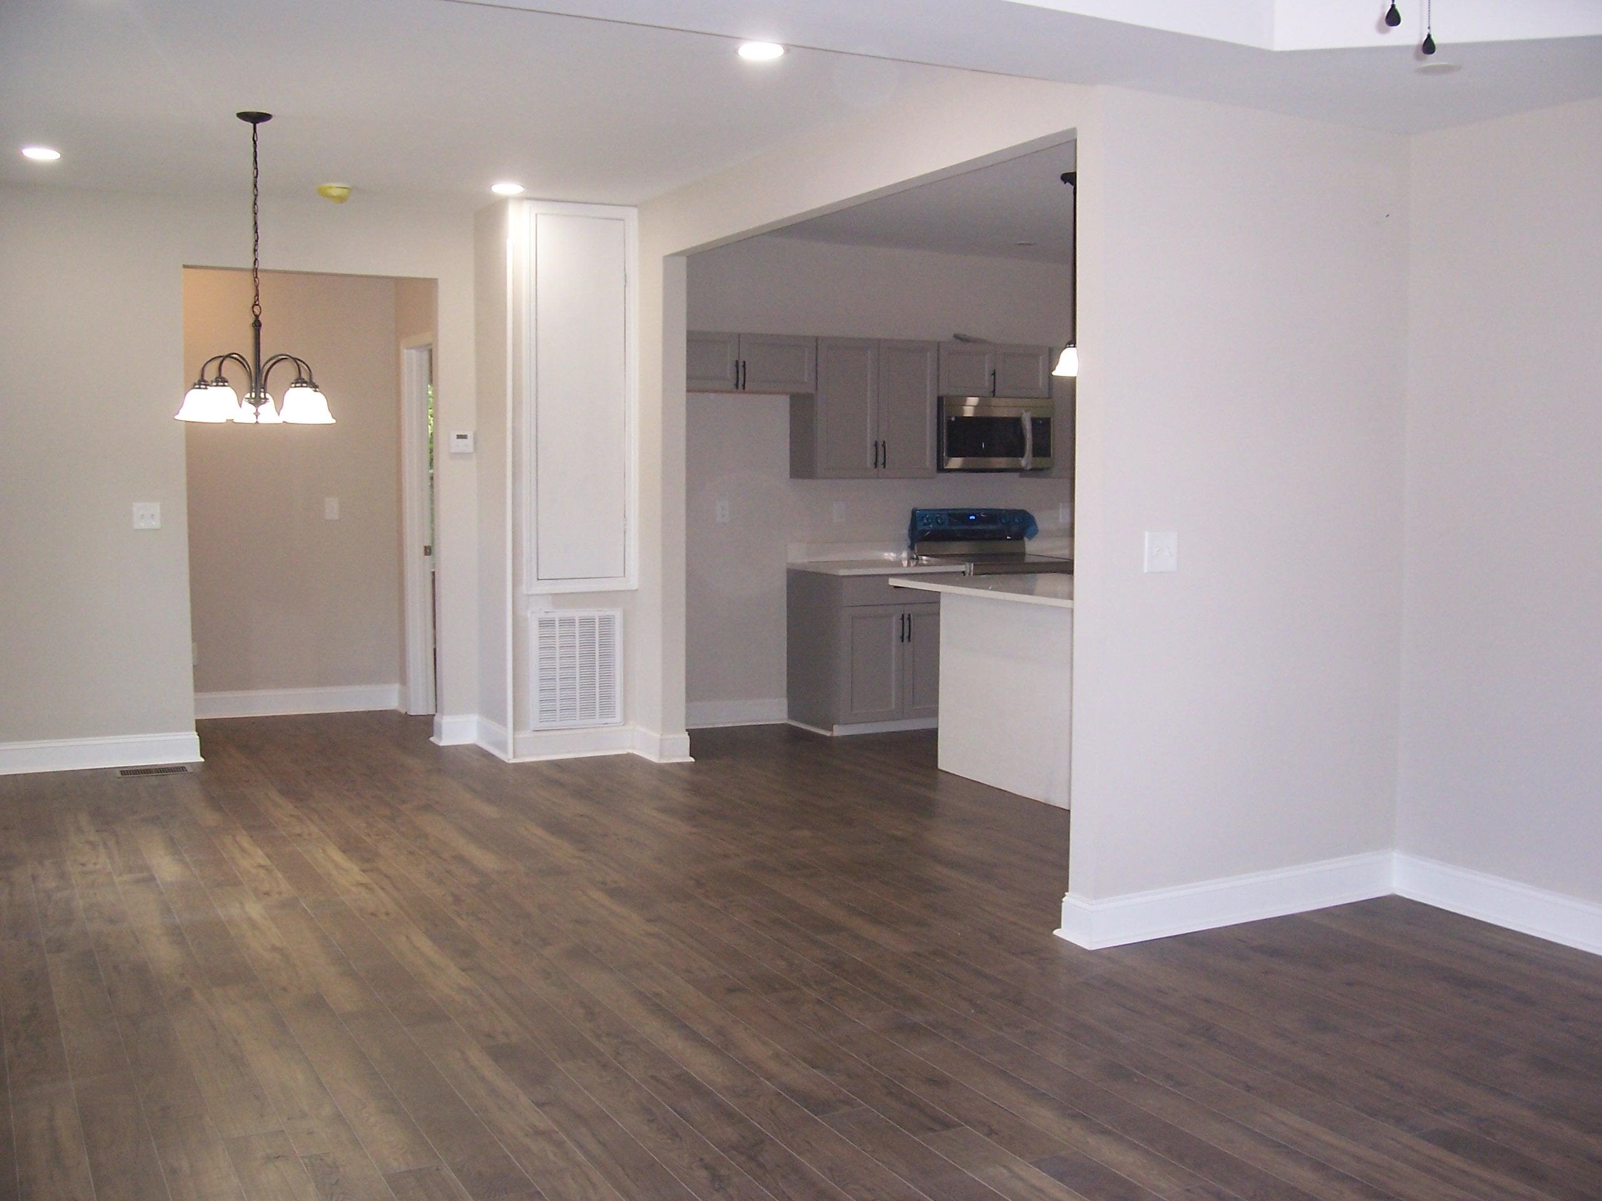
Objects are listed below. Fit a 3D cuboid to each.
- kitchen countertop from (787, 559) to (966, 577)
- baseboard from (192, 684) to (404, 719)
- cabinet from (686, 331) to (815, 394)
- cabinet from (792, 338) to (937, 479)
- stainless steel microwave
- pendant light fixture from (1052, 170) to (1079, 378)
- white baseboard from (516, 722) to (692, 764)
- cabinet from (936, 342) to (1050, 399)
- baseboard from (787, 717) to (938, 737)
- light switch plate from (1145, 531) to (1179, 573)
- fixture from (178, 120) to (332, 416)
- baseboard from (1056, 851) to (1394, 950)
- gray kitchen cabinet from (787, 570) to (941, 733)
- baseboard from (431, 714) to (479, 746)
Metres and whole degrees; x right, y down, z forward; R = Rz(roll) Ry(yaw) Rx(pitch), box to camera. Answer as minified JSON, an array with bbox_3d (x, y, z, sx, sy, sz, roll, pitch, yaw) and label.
[{"bbox_3d":[0.415,-0.181,8.733,0.802,0.035,0.644,-2,5,-27],"label":"kitchen countertop"},{"bbox_3d":[-2.943,0.594,9.171,1.177,0.144,0.030,-2,5,-25],"label":"baseboard"},{"bbox_3d":[-0.385,-1.249,8.357,0.905,0.307,0.326,-2,5,-29],"label":"cabinet"},{"bbox_3d":[0.355,-1.063,8.797,0.766,0.759,0.324,-2,5,-27],"label":"cabinet"},{"bbox_3d":[1.052,-0.950,9.126,0.757,0.415,0.399,-2,5,-29],"label":"stainless steel microwave"},{"bbox_3d":[1.211,-1.433,6.970,0.200,0.867,0.200,-2,5,-29],"label":"pendant light fixture"},{"bbox_3d":[-0.957,0.711,7.552,0.789,0.133,0.379,-2,5,-29],"label":"white baseboard"},{"bbox_3d":[1.041,-1.322,9.133,0.775,0.309,0.326,-2,5,-29],"label":"cabinet"},{"bbox_3d":[0.382,0.650,8.791,0.791,0.085,0.552,-2,5,-29],"label":"baseboard"},{"bbox_3d":[1.081,-0.145,4.716,0.123,0.123,0.012,-2,5,-28],"label":"light switch plate"},{"bbox_3d":[-2.026,-1.236,5.890,0.590,1.131,0.590,-2,5,-29],"label":"fixture"},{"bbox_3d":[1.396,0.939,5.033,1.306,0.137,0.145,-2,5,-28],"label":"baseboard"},{"bbox_3d":[0.408,0.268,8.769,0.785,0.867,0.639,-2,5,-27],"label":"gray kitchen cabinet"},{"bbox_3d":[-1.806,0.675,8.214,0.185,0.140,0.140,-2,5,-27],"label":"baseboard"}]

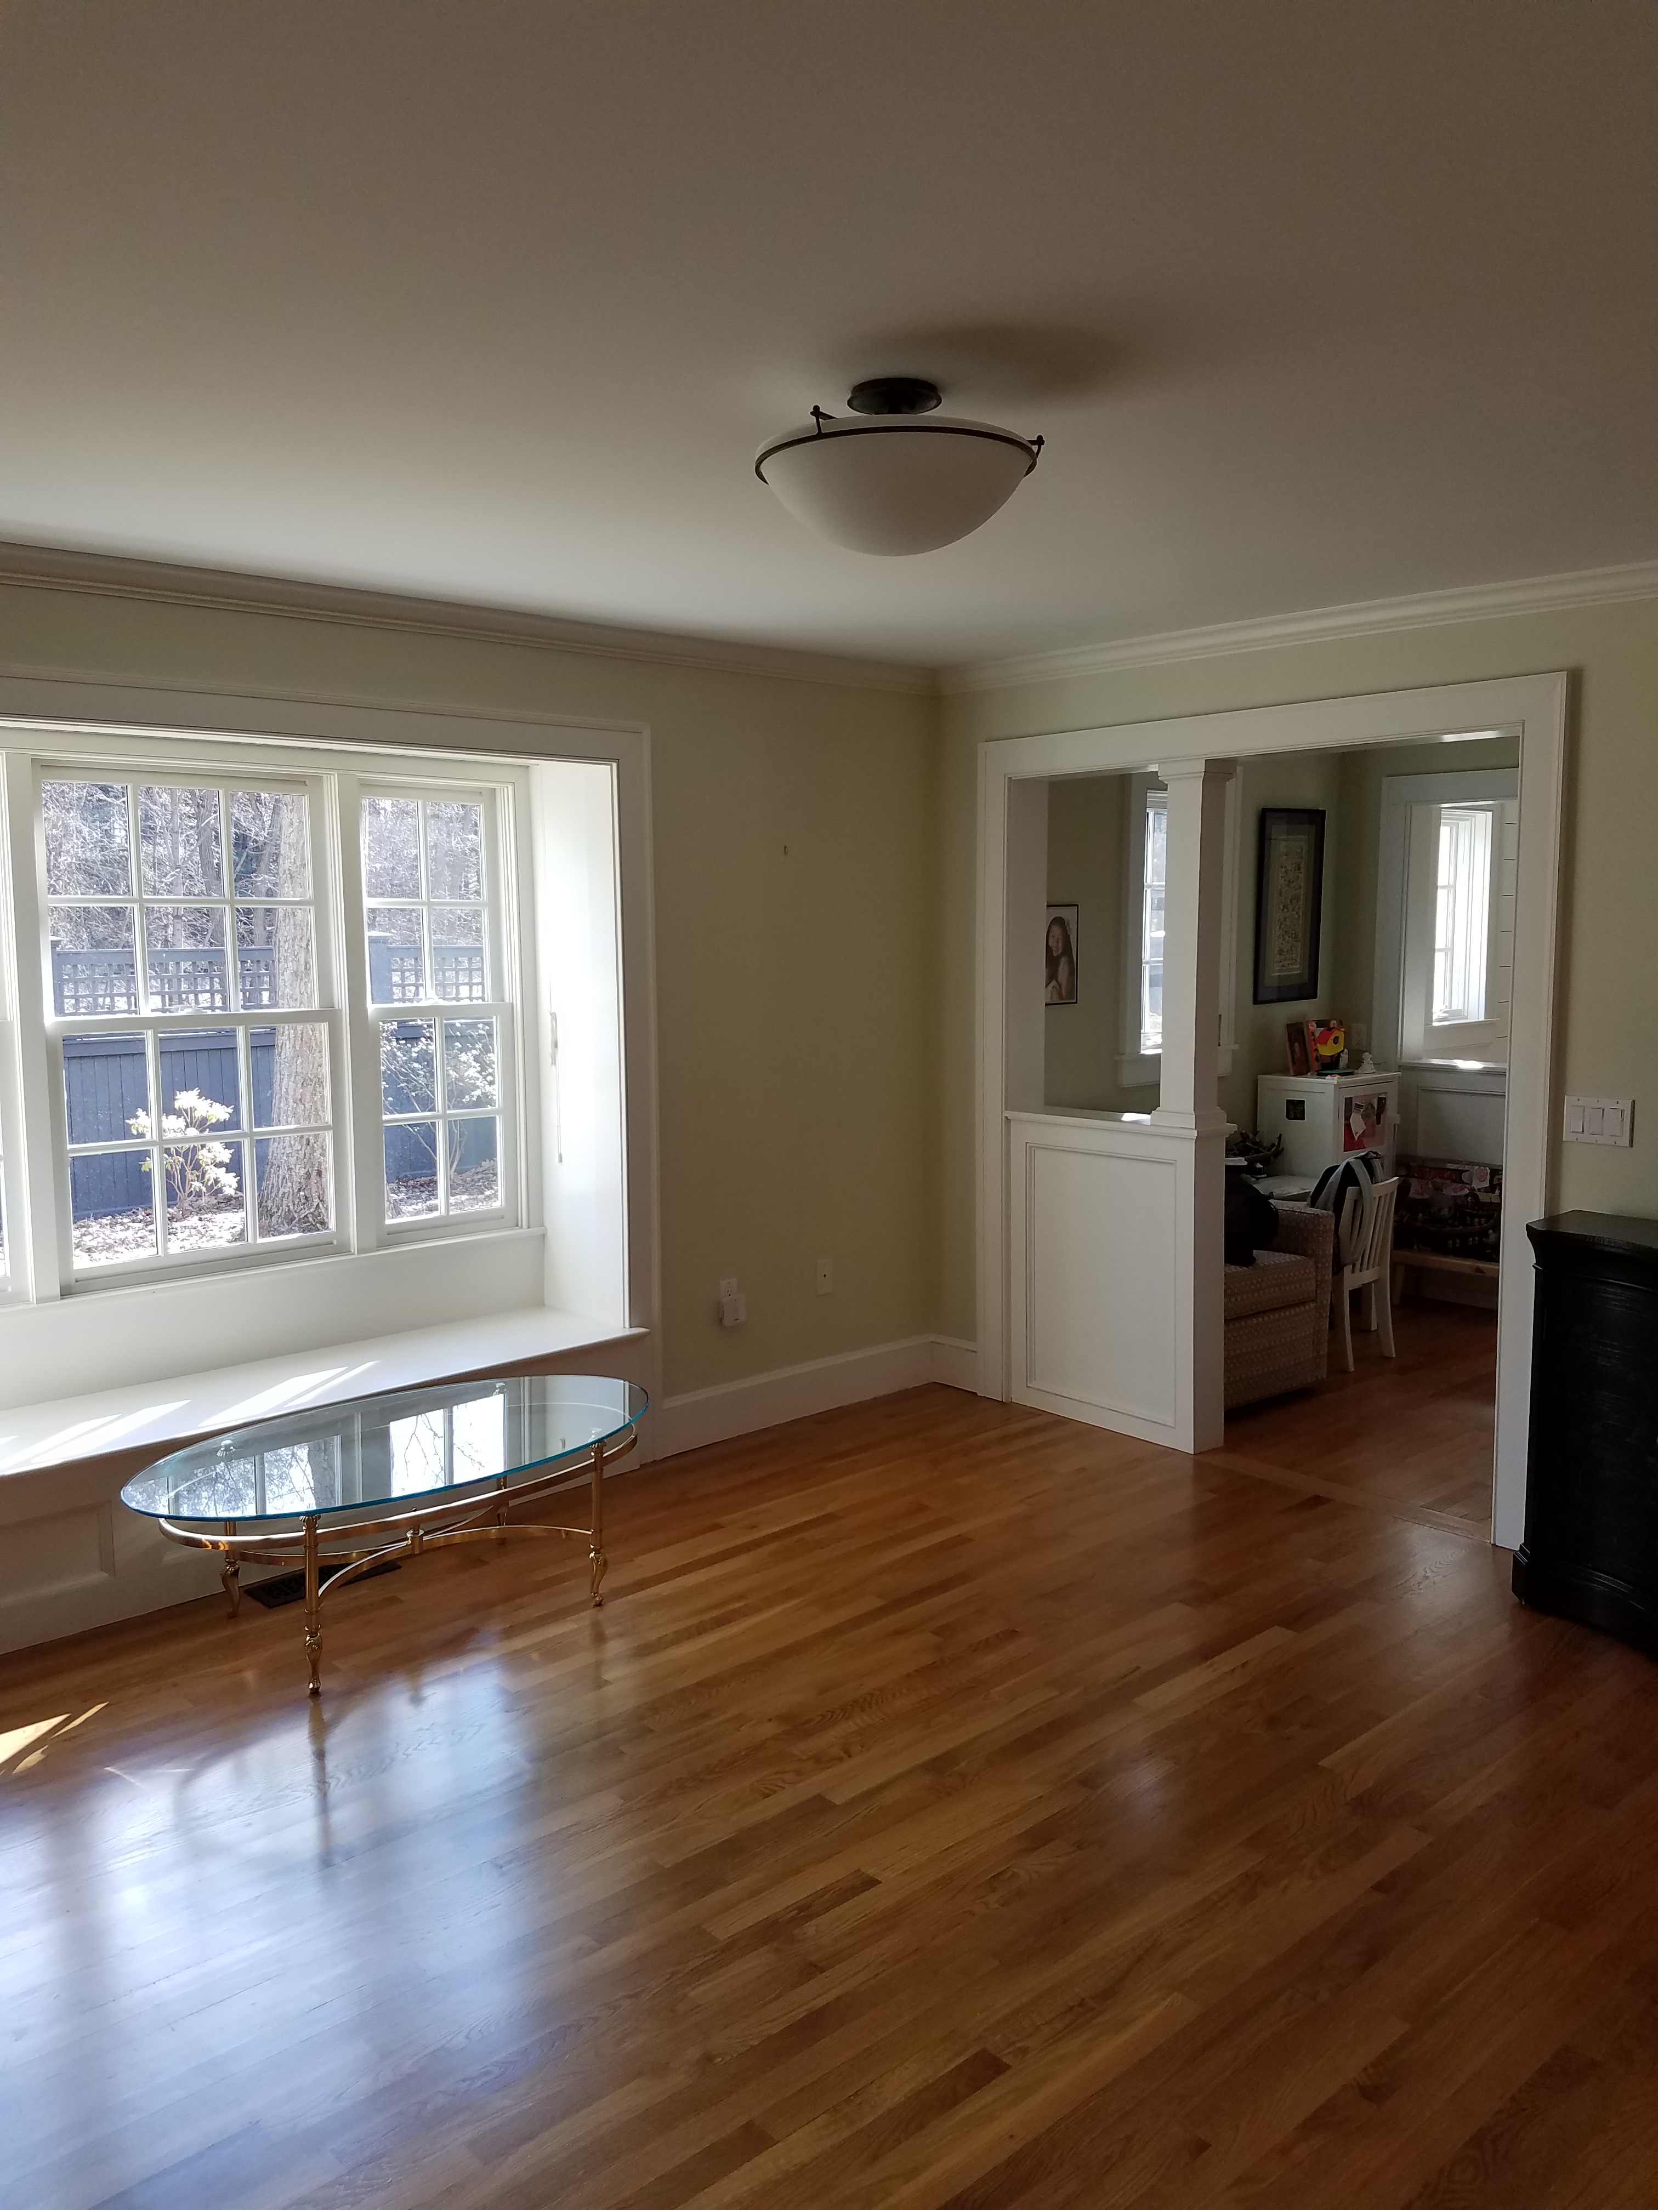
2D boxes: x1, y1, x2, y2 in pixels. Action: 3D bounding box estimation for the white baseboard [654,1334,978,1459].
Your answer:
[{"bbox_3d":[0.004,0.959,5.360,1.210,0.165,0.235,-7,9,-43],"label":"white baseboard"}]

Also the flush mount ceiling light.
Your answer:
[{"bbox_3d":[0.103,-0.971,2.551,0.445,0.238,0.445,0,7,0],"label":"flush mount ceiling light"}]

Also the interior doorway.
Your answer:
[{"bbox_3d":[1.213,-0.030,4.919,0.180,2.214,1.902,-7,9,-43],"label":"interior doorway"}]

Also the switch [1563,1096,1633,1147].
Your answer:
[{"bbox_3d":[1.893,0.042,4.089,0.012,0.115,0.161,-7,9,-43],"label":"switch"}]

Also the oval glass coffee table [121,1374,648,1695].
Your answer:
[{"bbox_3d":[-0.999,0.999,3.943,1.270,0.425,0.820,-6,9,-40],"label":"oval glass coffee table"}]

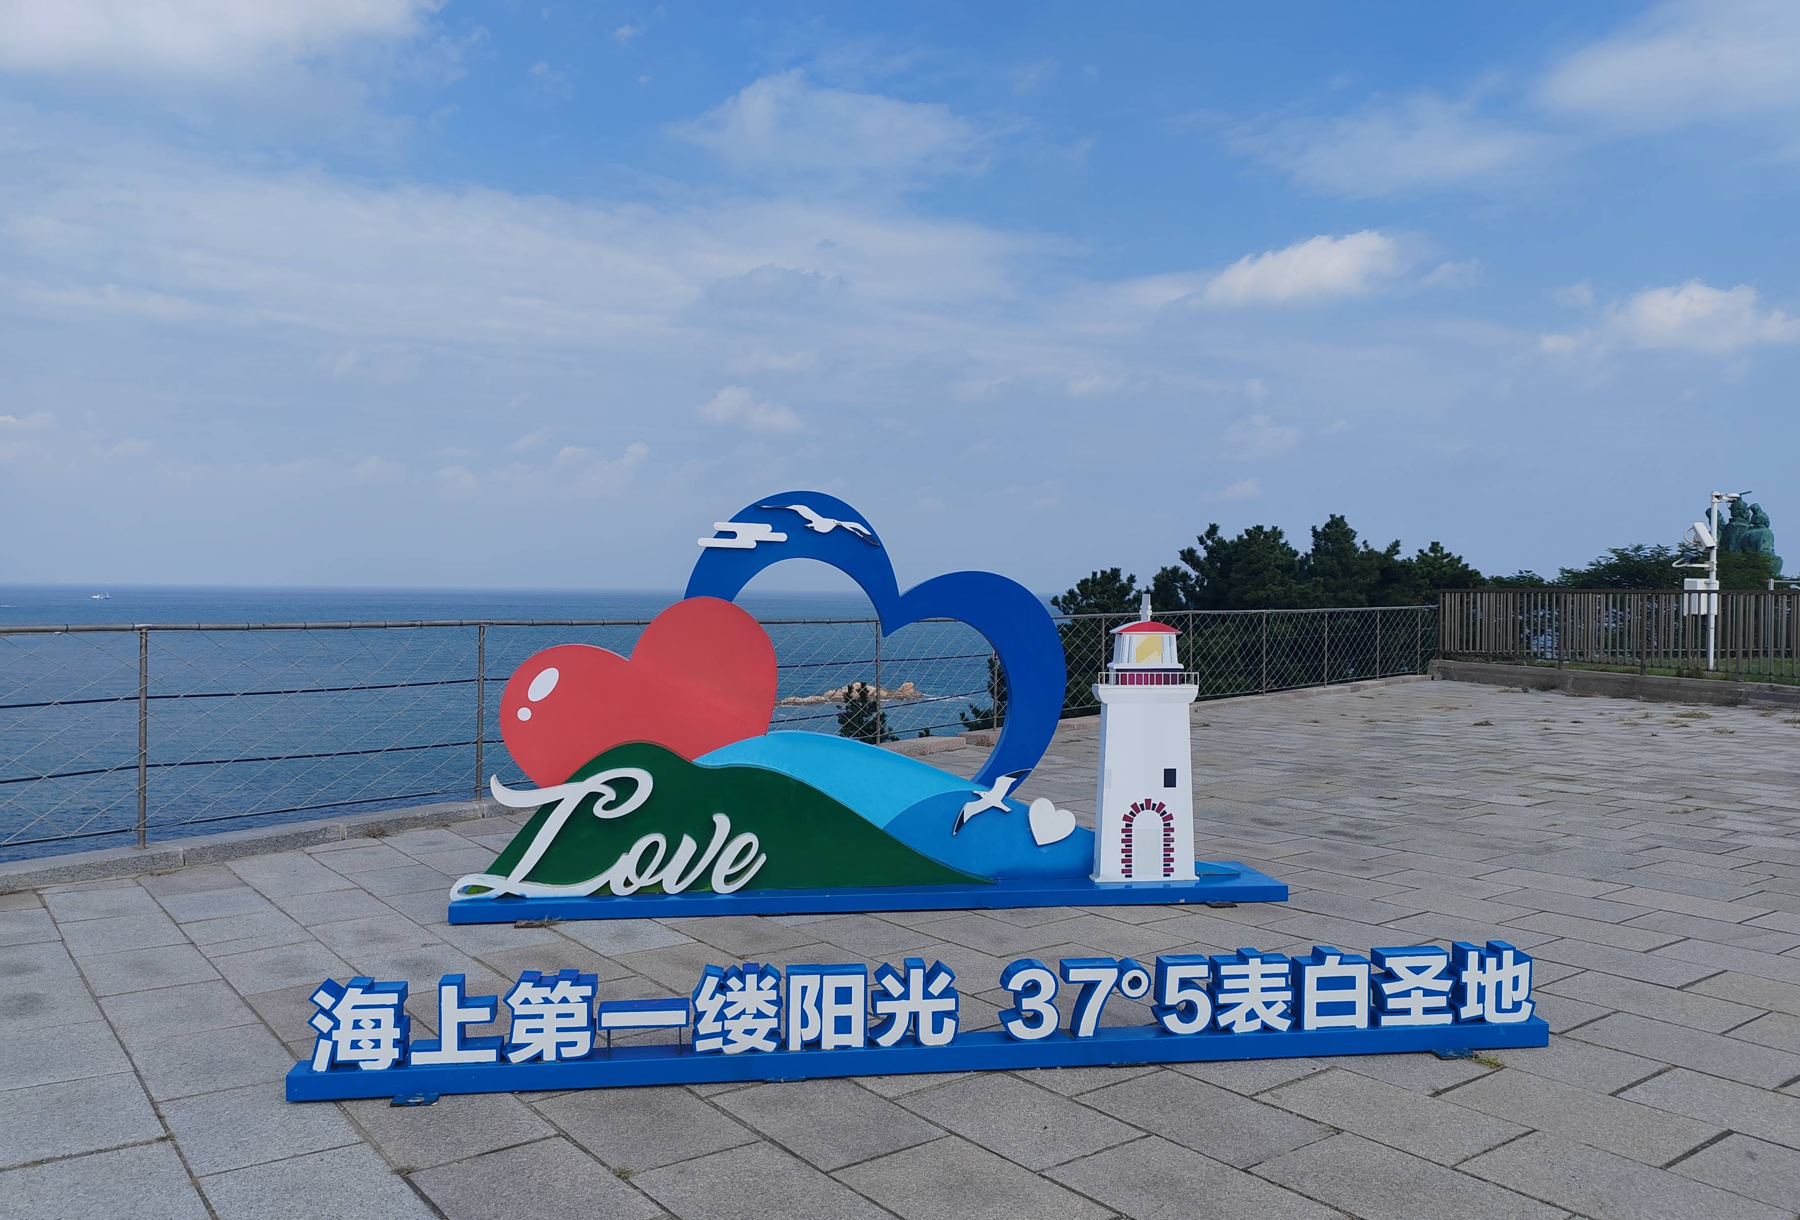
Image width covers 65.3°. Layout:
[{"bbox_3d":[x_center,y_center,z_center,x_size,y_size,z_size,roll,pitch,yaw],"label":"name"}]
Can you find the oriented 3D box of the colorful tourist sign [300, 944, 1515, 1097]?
[{"bbox_3d":[0.173,1.222,4.241,3.812,0.310,0.116,0,1,-9],"label":"colorful tourist sign"}]

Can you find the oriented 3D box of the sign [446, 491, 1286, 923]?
[{"bbox_3d":[-0.088,0.399,6.526,3.764,1.888,0.581,0,1,-9],"label":"sign"}]

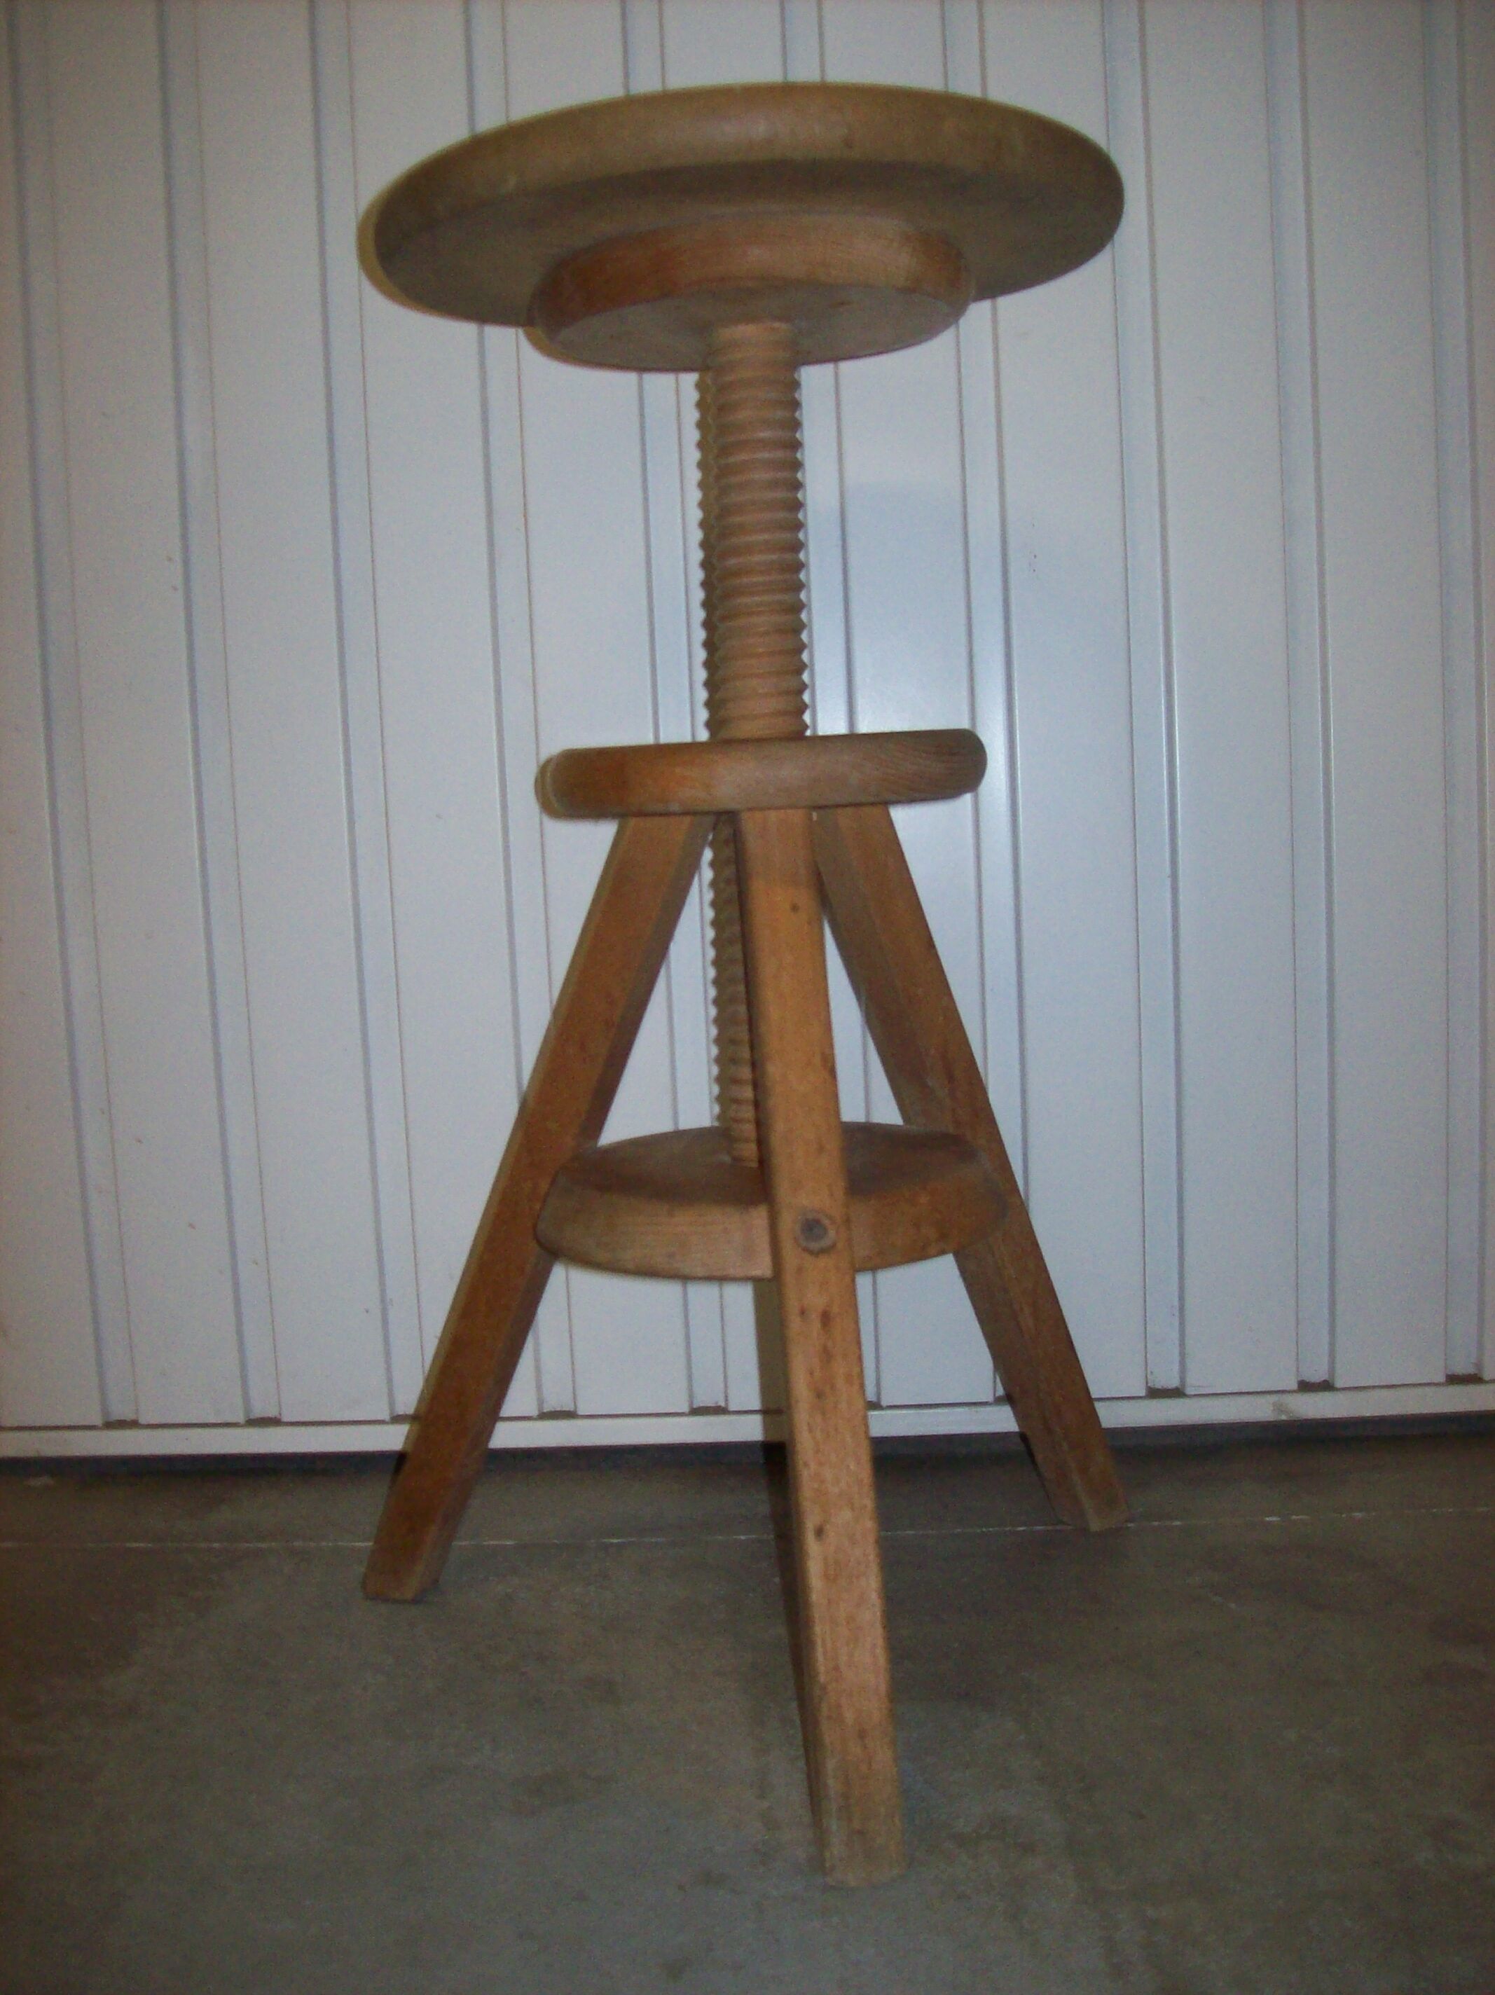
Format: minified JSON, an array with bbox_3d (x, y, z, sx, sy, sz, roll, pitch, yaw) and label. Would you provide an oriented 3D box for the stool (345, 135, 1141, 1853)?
[{"bbox_3d":[0.017,-0.023,0.991,0.430,0.719,0.423,-3,6,-8],"label":"stool"}]

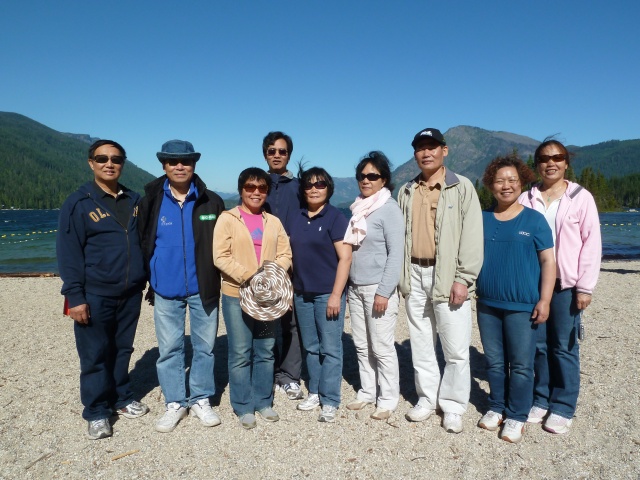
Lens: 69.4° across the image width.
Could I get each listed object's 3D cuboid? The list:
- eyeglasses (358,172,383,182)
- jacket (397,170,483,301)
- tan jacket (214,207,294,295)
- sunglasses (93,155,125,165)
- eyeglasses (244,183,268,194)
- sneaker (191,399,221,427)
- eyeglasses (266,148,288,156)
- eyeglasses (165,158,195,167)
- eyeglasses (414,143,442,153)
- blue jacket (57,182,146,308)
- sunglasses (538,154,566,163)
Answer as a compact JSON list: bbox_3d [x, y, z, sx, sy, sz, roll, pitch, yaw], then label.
[{"bbox_3d":[0.320,-0.376,2.810,0.146,0.050,0.140,3,5,34],"label":"eyeglasses"},{"bbox_3d":[0.720,-0.027,2.775,0.490,0.745,0.290,2,5,28],"label":"jacket"},{"bbox_3d":[-0.408,0.075,2.792,0.470,0.530,0.330,-1,4,-13],"label":"tan jacket"},{"bbox_3d":[-1.167,-0.435,2.540,0.152,0.048,0.140,0,3,-31],"label":"sunglasses"},{"bbox_3d":[-0.384,-0.300,2.720,0.148,0.056,0.140,2,3,-12],"label":"eyeglasses"},{"bbox_3d":[-0.700,1.051,2.825,0.106,0.110,0.285,-3,5,-36],"label":"sneaker"},{"bbox_3d":[-0.284,-0.582,3.120,0.143,0.048,0.140,0,4,-3],"label":"eyeglasses"},{"bbox_3d":[-0.815,-0.441,2.670,0.148,0.046,0.140,-1,4,-20],"label":"eyeglasses"},{"bbox_3d":[0.650,-0.536,2.720,0.143,0.044,0.140,2,5,32],"label":"eyeglasses"},{"bbox_3d":[-1.297,0.033,2.769,0.500,0.710,0.300,-3,5,-36],"label":"blue jacket"},{"bbox_3d":[1.369,-0.471,2.710,0.146,0.047,0.140,0,3,32],"label":"sunglasses"}]

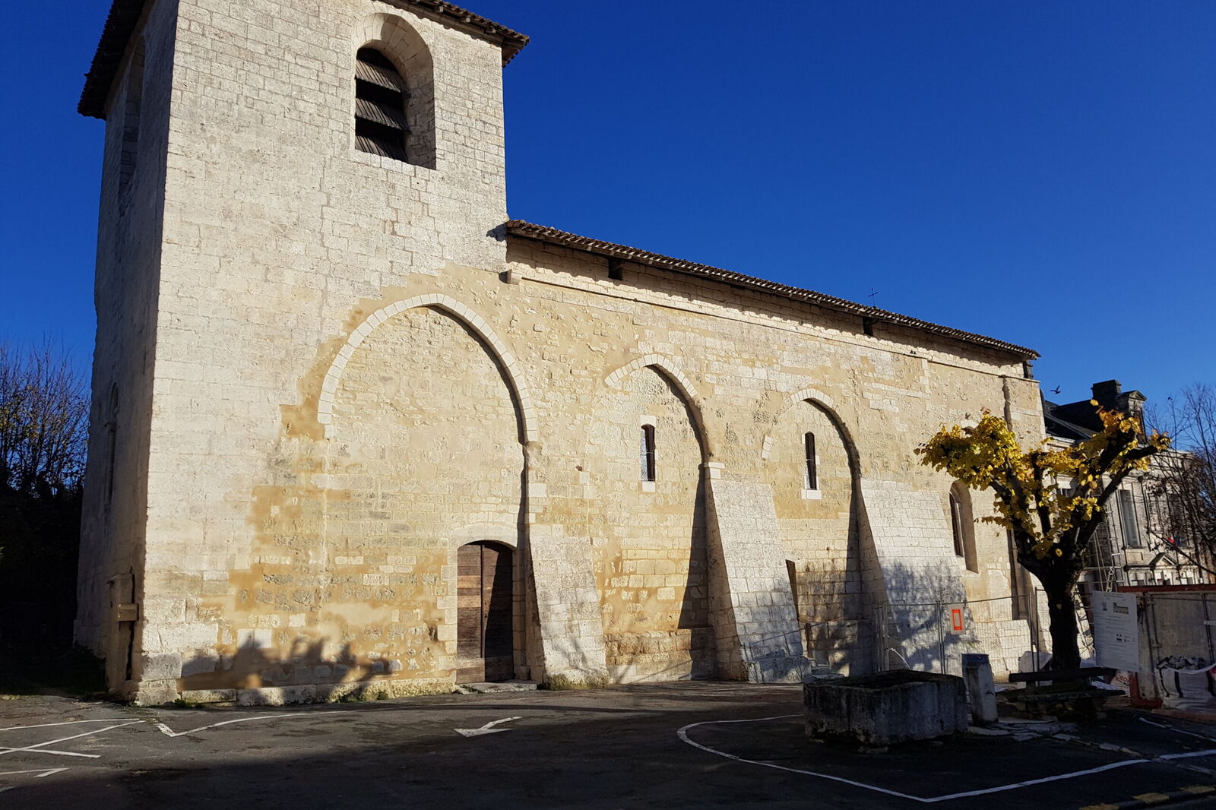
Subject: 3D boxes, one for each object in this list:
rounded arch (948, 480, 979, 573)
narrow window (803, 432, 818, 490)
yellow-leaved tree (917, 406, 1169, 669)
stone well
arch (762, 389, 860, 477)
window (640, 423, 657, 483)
[{"bbox_3d":[9.339,3.243,24.204,1.048,2.282,0.400,6,-13,-34],"label":"rounded arch"},{"bbox_3d":[4.649,1.313,21.285,0.391,1.367,0.250,6,-13,-34],"label":"narrow window"},{"bbox_3d":[6.977,2.382,14.407,3.750,4.816,3.500,-6,-12,24],"label":"yellow-leaved tree"},{"bbox_3d":[3.614,3.876,11.743,1.881,0.644,1.060,6,-13,-34],"label":"stone well"},{"bbox_3d":[4.557,0.634,21.175,3.135,1.984,0.350,6,-13,-34],"label":"arch"},{"bbox_3d":[0.758,0.982,18.572,0.421,1.203,0.250,6,-13,-34],"label":"window"}]

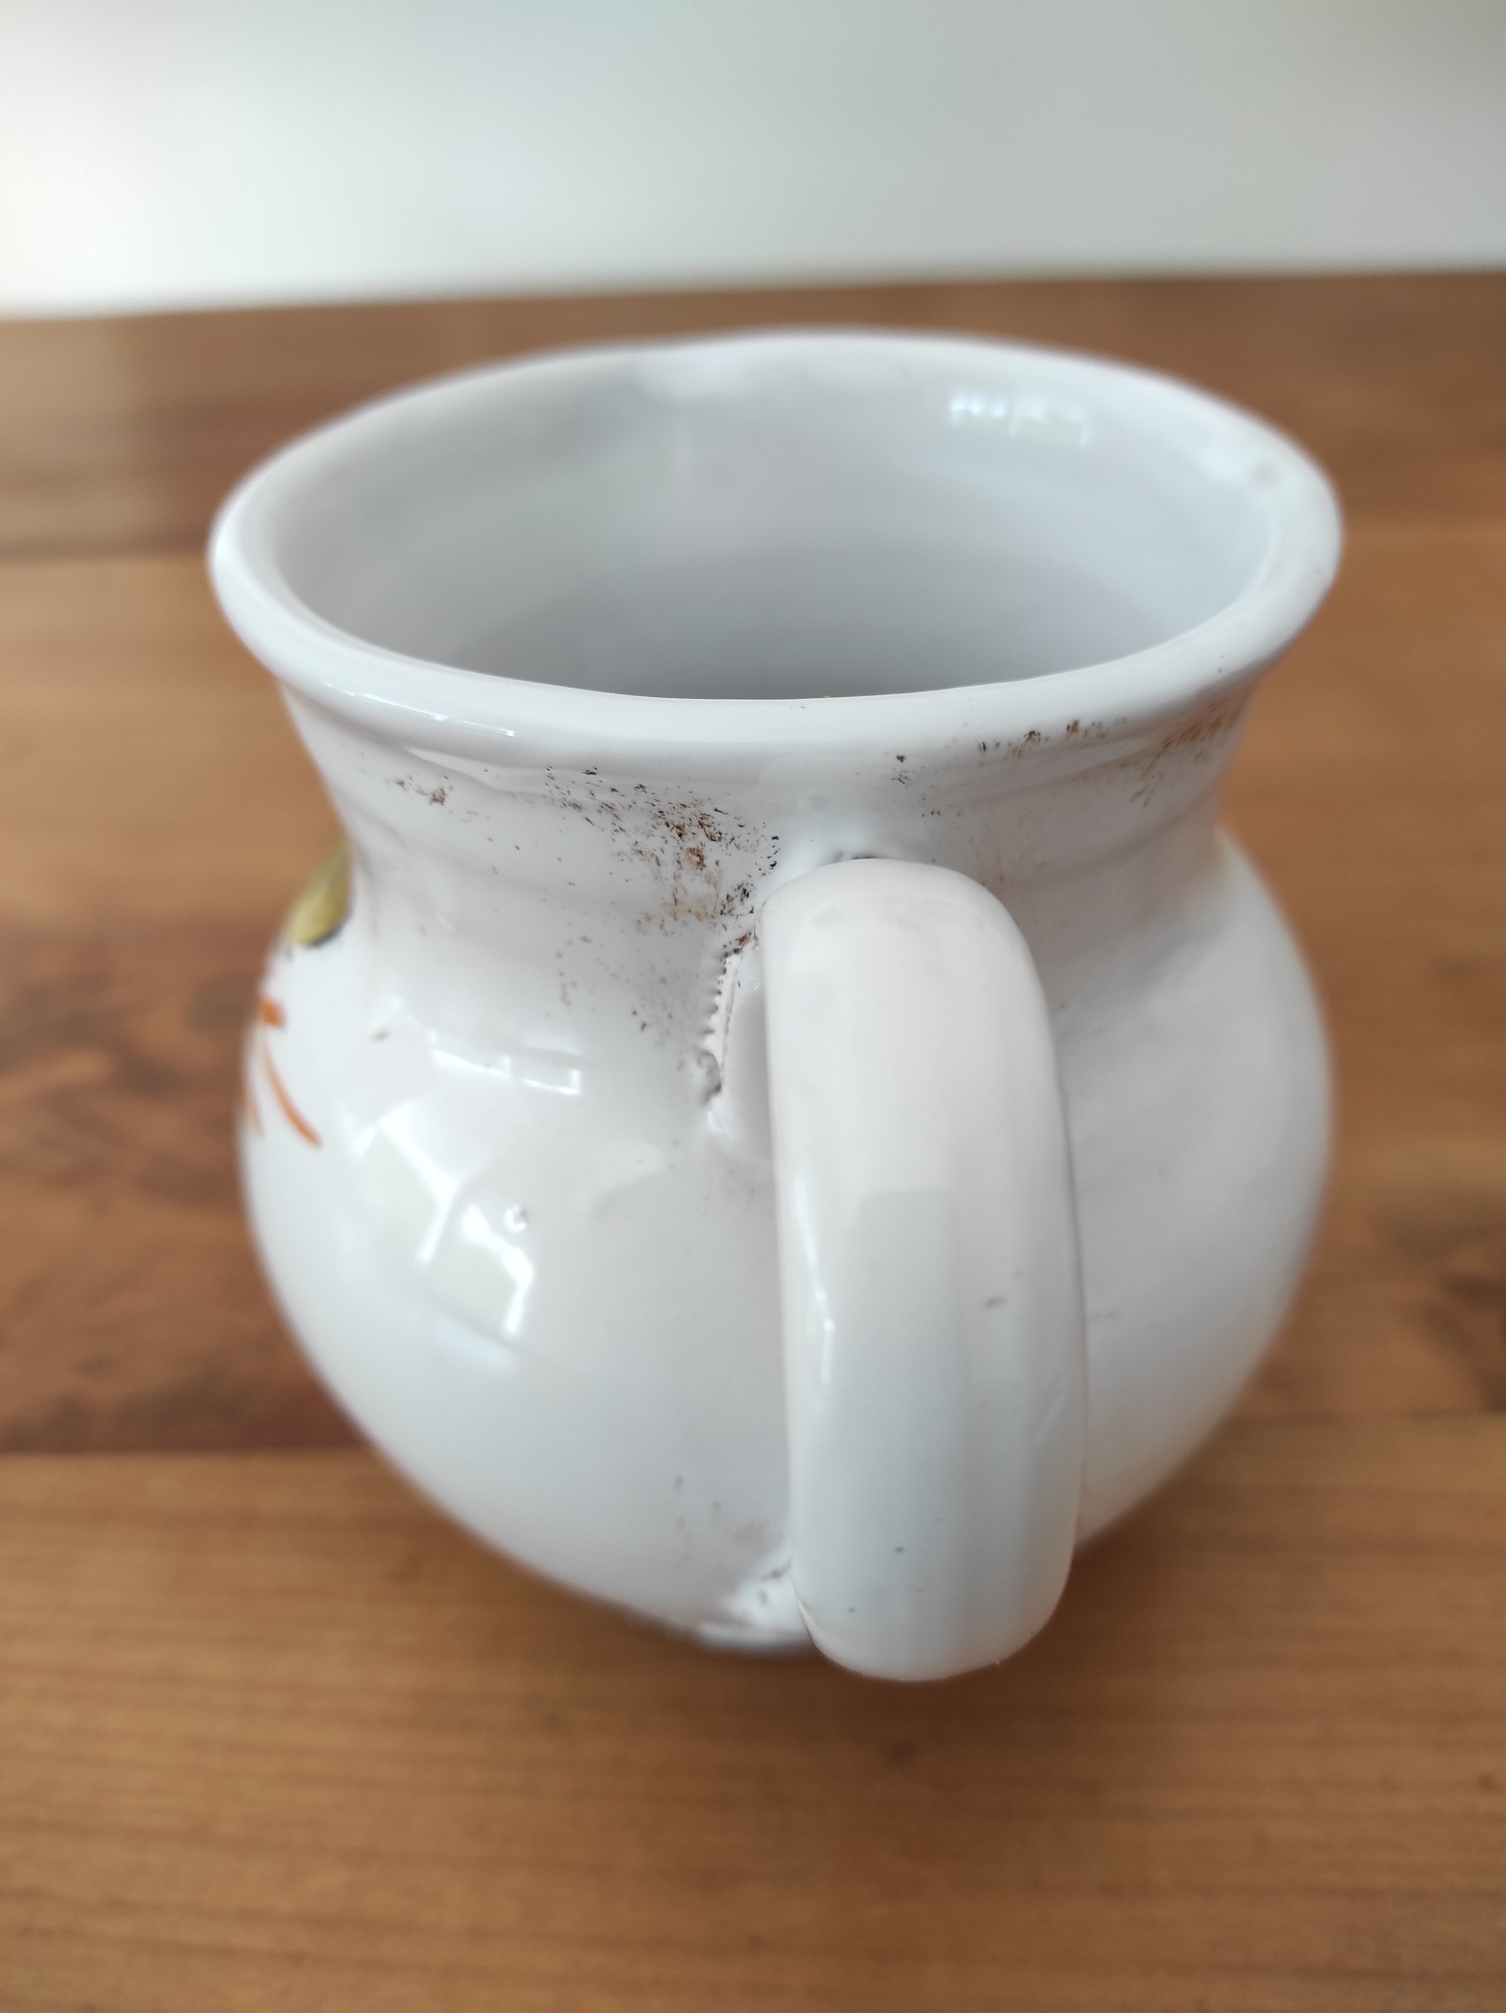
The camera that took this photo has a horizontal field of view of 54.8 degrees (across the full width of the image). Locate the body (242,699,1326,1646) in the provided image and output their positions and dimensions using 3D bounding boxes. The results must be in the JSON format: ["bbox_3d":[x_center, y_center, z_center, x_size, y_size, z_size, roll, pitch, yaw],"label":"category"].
[{"bbox_3d":[0.003,0.003,0.151,0.109,0.103,0.109,-6,39,-5],"label":"body"}]

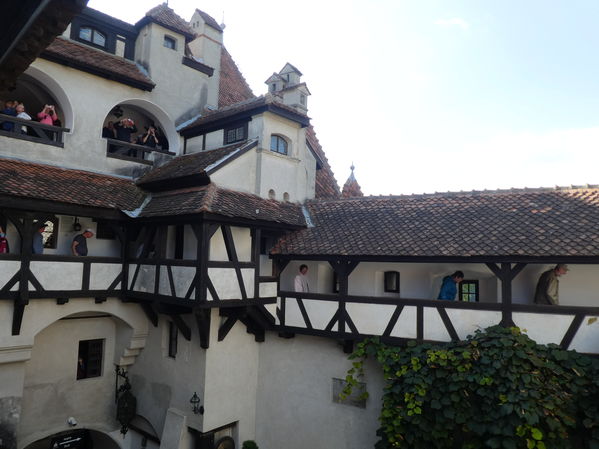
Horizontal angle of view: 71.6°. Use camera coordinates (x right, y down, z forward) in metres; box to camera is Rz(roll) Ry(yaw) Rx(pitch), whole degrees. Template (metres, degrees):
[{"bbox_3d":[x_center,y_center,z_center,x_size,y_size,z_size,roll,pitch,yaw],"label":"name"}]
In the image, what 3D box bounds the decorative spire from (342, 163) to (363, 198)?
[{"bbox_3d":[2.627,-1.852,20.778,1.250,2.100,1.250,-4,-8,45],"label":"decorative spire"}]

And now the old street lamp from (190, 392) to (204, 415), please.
[{"bbox_3d":[-2.328,4.087,9.465,0.210,0.474,0.310,-4,-8,40],"label":"old street lamp"}]

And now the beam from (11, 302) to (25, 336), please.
[{"bbox_3d":[-6.711,2.281,9.958,0.170,0.982,0.170,7,21,-43],"label":"beam"}]

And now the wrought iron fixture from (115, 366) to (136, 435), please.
[{"bbox_3d":[-5.419,5.488,12.910,0.980,2.050,0.500,-4,-8,45],"label":"wrought iron fixture"}]

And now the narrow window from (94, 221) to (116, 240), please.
[{"bbox_3d":[-6.198,0.170,13.293,0.150,0.622,0.632,-4,-8,45],"label":"narrow window"}]

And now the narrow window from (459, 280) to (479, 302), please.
[{"bbox_3d":[4.295,1.735,10.524,0.468,0.627,0.120,-1,-7,26],"label":"narrow window"}]

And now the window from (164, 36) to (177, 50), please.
[{"bbox_3d":[-4.764,-6.629,15.249,0.170,0.431,0.463,-4,-8,45],"label":"window"}]

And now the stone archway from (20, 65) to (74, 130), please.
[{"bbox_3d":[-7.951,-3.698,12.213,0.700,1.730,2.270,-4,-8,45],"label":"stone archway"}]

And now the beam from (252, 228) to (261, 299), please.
[{"bbox_3d":[-1.110,0.966,10.481,0.150,1.802,0.170,-4,-8,42],"label":"beam"}]

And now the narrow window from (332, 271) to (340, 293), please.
[{"bbox_3d":[1.158,1.660,12.065,0.407,0.642,0.120,-1,-7,26],"label":"narrow window"}]

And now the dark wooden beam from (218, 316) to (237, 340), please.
[{"bbox_3d":[-1.742,2.497,10.024,0.160,0.758,0.160,8,32,-47],"label":"dark wooden beam"}]

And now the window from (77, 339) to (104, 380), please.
[{"bbox_3d":[-6.456,4.134,12.791,0.200,1.191,0.763,-4,-8,45],"label":"window"}]

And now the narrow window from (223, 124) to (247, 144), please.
[{"bbox_3d":[-1.898,-2.623,12.218,0.999,0.490,0.120,-3,-8,38],"label":"narrow window"}]

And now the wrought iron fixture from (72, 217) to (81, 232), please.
[{"bbox_3d":[-6.561,0.015,12.215,0.240,0.450,0.240,-4,-8,45],"label":"wrought iron fixture"}]

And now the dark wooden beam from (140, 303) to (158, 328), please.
[{"bbox_3d":[-4.173,2.528,11.578,0.200,0.720,0.600,-3,-7,36],"label":"dark wooden beam"}]

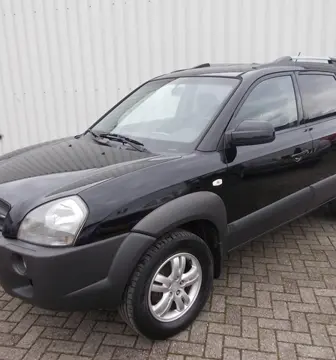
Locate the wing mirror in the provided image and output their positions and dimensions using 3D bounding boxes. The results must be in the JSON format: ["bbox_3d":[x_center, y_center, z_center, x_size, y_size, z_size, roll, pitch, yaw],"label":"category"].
[{"bbox_3d":[0.527,-0.288,2.239,0.190,0.170,0.230,-15,20,-38],"label":"wing mirror"}]

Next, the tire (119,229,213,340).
[{"bbox_3d":[-0.007,0.636,2.275,0.680,0.680,0.225,-15,20,-38],"label":"tire"}]

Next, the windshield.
[{"bbox_3d":[-0.118,-0.568,2.930,1.420,0.150,0.890,15,57,48],"label":"windshield"}]

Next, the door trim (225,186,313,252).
[{"bbox_3d":[0.798,0.277,2.737,1.080,0.220,0.070,-15,20,-38],"label":"door trim"}]

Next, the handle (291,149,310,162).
[{"bbox_3d":[1.058,-0.200,2.837,0.250,0.085,0.055,-15,20,-38],"label":"handle"}]

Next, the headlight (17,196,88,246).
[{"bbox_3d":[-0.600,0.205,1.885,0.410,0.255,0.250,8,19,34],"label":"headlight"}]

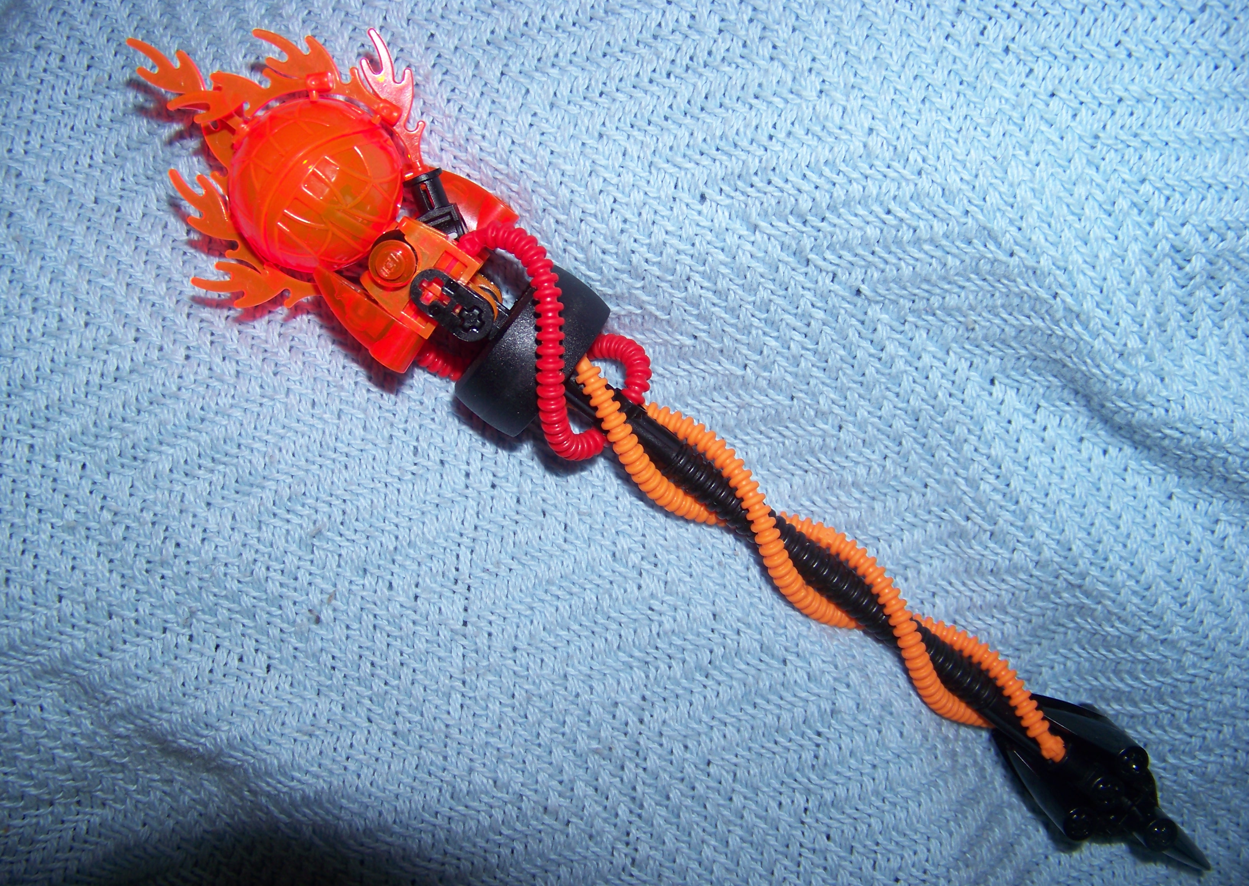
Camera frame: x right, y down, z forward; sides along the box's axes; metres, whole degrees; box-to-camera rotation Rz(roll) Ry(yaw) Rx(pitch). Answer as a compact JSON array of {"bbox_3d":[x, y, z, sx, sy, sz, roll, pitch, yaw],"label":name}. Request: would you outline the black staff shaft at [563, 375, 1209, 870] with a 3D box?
[{"bbox_3d":[0.051,0.035,0.243,0.157,0.016,0.022,37,90,-6],"label":"black staff shaft"}]

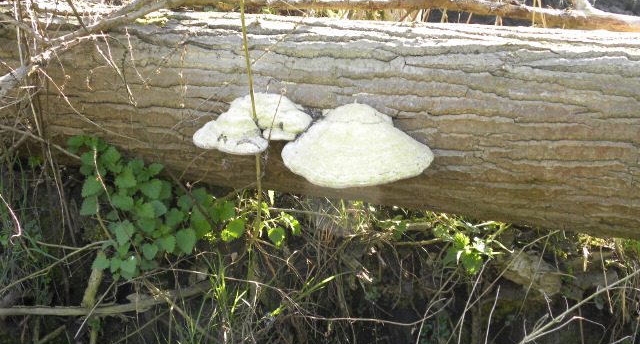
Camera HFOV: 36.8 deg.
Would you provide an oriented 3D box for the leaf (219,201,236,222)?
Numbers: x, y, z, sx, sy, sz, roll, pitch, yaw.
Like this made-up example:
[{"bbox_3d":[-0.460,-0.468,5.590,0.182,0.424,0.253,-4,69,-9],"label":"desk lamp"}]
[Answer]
[{"bbox_3d":[-0.205,0.085,2.130,0.040,0.014,0.046,-3,60,-8],"label":"leaf"}]

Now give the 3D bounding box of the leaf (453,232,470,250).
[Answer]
[{"bbox_3d":[0.342,0.167,2.300,0.036,0.045,0.020,-14,-19,-5],"label":"leaf"}]

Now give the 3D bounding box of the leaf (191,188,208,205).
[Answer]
[{"bbox_3d":[-0.294,0.060,2.340,0.040,0.044,0.016,0,-15,0],"label":"leaf"}]

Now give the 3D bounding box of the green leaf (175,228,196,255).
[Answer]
[{"bbox_3d":[-0.315,0.163,2.260,0.048,0.064,0.017,-3,-26,-6],"label":"green leaf"}]

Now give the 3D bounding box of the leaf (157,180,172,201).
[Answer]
[{"bbox_3d":[-0.345,0.041,2.120,0.040,0.014,0.046,-3,60,-8],"label":"leaf"}]

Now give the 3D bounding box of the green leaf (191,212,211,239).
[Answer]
[{"bbox_3d":[-0.259,0.114,2.080,0.045,0.014,0.066,-3,60,-8],"label":"green leaf"}]

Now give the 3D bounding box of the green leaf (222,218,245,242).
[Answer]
[{"bbox_3d":[-0.189,0.128,2.100,0.046,0.014,0.053,-3,60,-8],"label":"green leaf"}]

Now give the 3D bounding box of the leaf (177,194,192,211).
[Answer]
[{"bbox_3d":[-0.326,0.073,2.310,0.038,0.043,0.017,0,-27,-5],"label":"leaf"}]

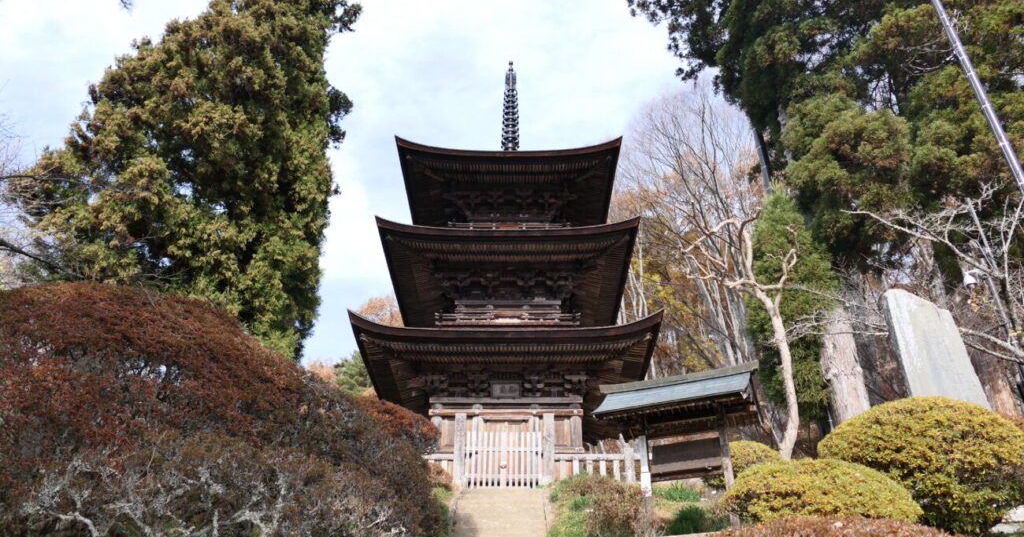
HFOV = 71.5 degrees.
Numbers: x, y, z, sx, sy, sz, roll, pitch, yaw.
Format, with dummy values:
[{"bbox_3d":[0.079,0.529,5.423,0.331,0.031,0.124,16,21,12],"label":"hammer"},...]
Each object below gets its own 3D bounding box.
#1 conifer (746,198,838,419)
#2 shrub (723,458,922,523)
[{"bbox_3d":[8.622,0.987,22.222,2.700,8.368,2.600,0,-29,0],"label":"conifer"},{"bbox_3d":[4.582,3.352,10.469,2.750,1.094,2.300,0,-29,0],"label":"shrub"}]

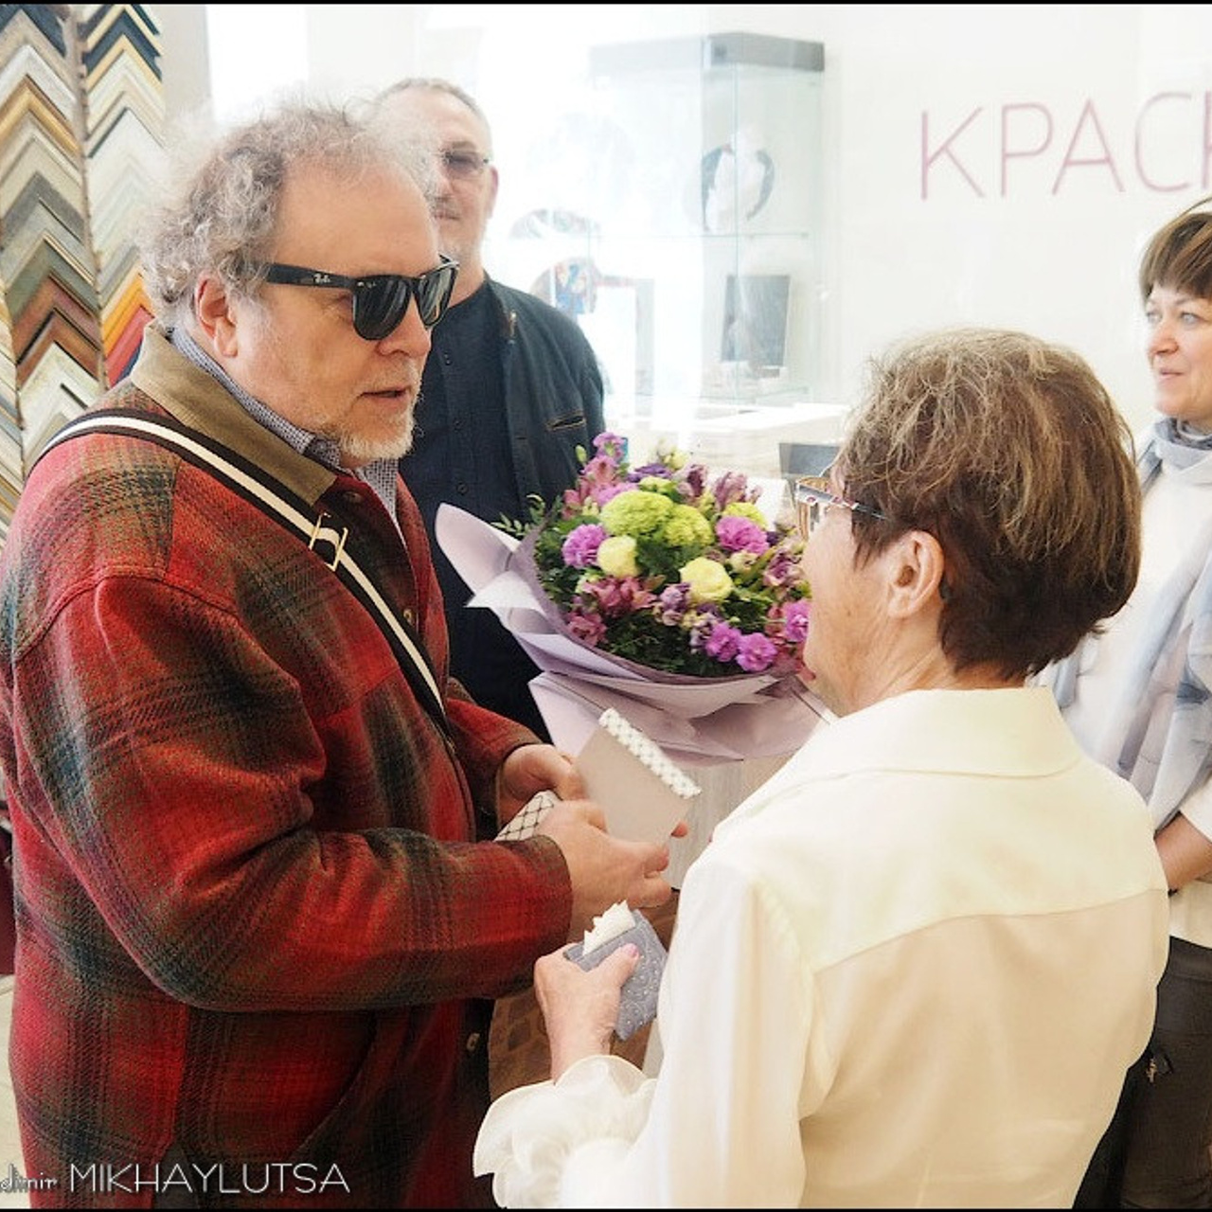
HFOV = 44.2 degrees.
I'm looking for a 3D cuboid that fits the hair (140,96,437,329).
[{"bbox_3d":[-0.250,-0.310,1.190,0.225,0.190,0.215,9,19,24],"label":"hair"}]

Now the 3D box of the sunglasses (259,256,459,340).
[{"bbox_3d":[-0.221,-0.248,1.185,0.148,0.052,0.148,9,19,24],"label":"sunglasses"}]

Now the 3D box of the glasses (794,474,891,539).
[{"bbox_3d":[0.222,-0.049,1.042,0.138,0.044,0.136,25,18,30],"label":"glasses"}]

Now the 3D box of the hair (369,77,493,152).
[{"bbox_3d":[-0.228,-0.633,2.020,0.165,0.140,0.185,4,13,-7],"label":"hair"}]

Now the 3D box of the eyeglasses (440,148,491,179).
[{"bbox_3d":[-0.221,-0.585,1.970,0.138,0.042,0.140,4,13,-7],"label":"eyeglasses"}]

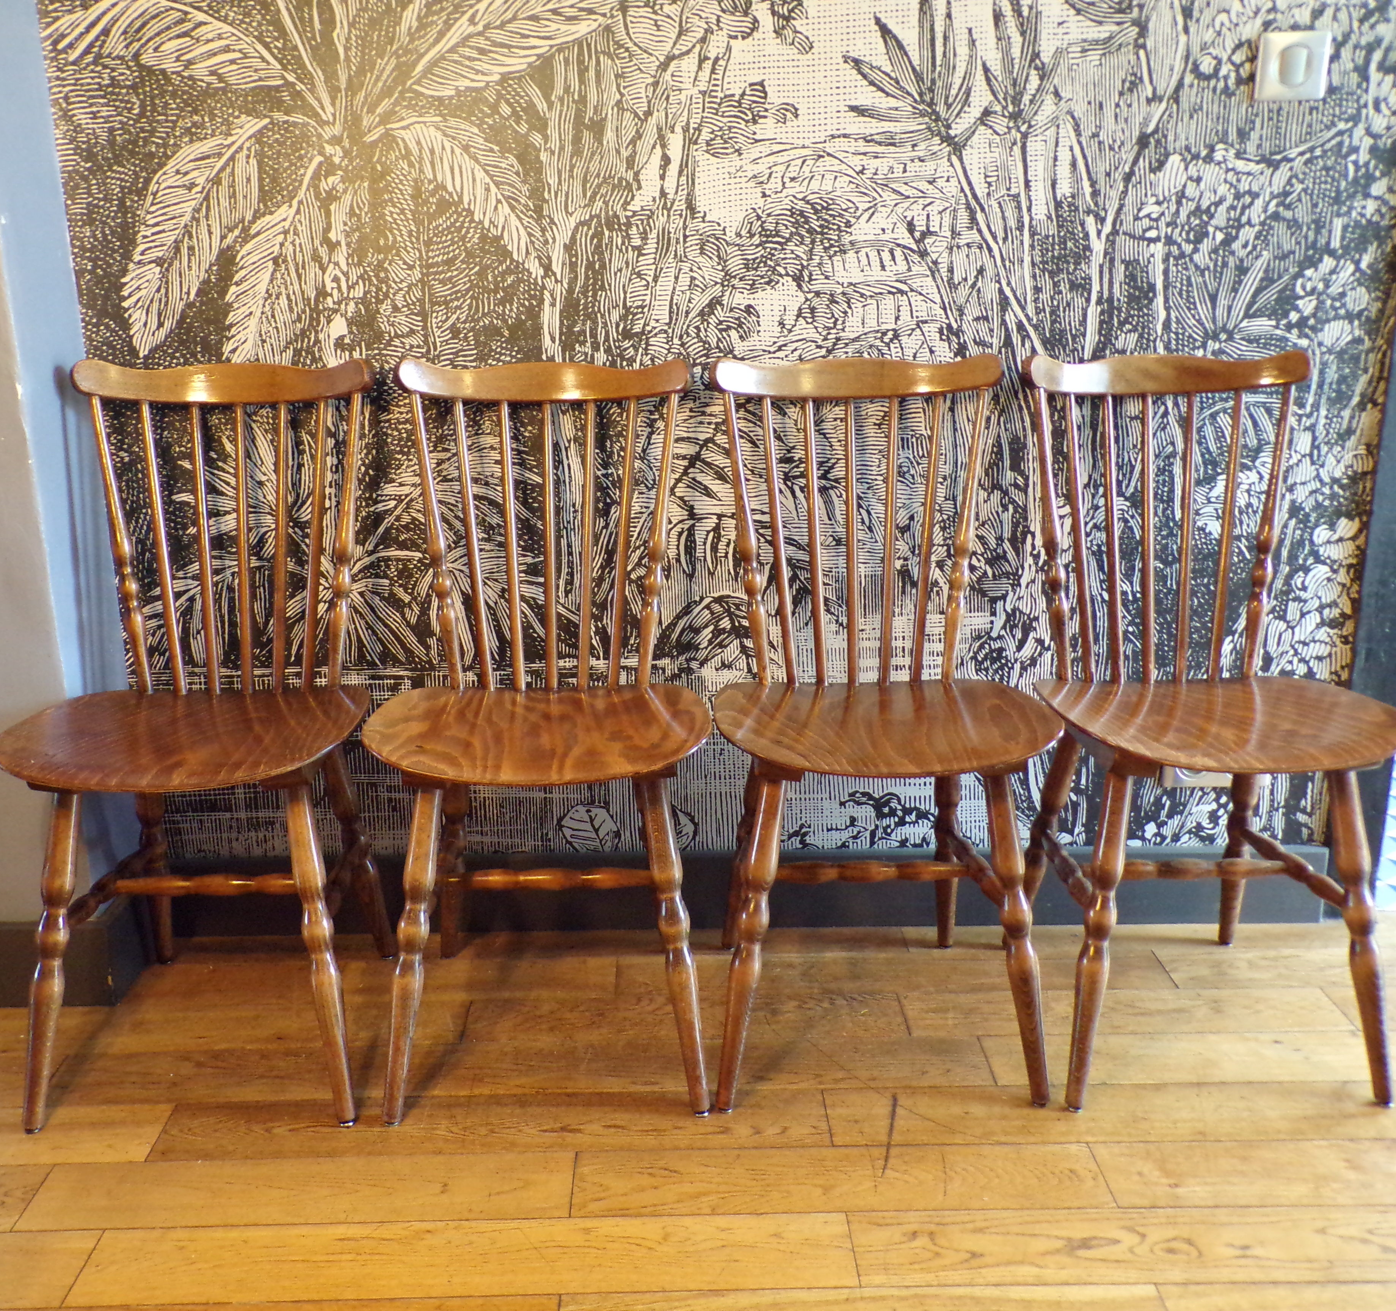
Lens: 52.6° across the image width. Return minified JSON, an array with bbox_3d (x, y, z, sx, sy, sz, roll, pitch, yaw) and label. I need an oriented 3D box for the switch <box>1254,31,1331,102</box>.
[{"bbox_3d":[0.762,-0.753,1.806,0.083,0.082,0.012,-1,17,-1],"label":"switch"}]

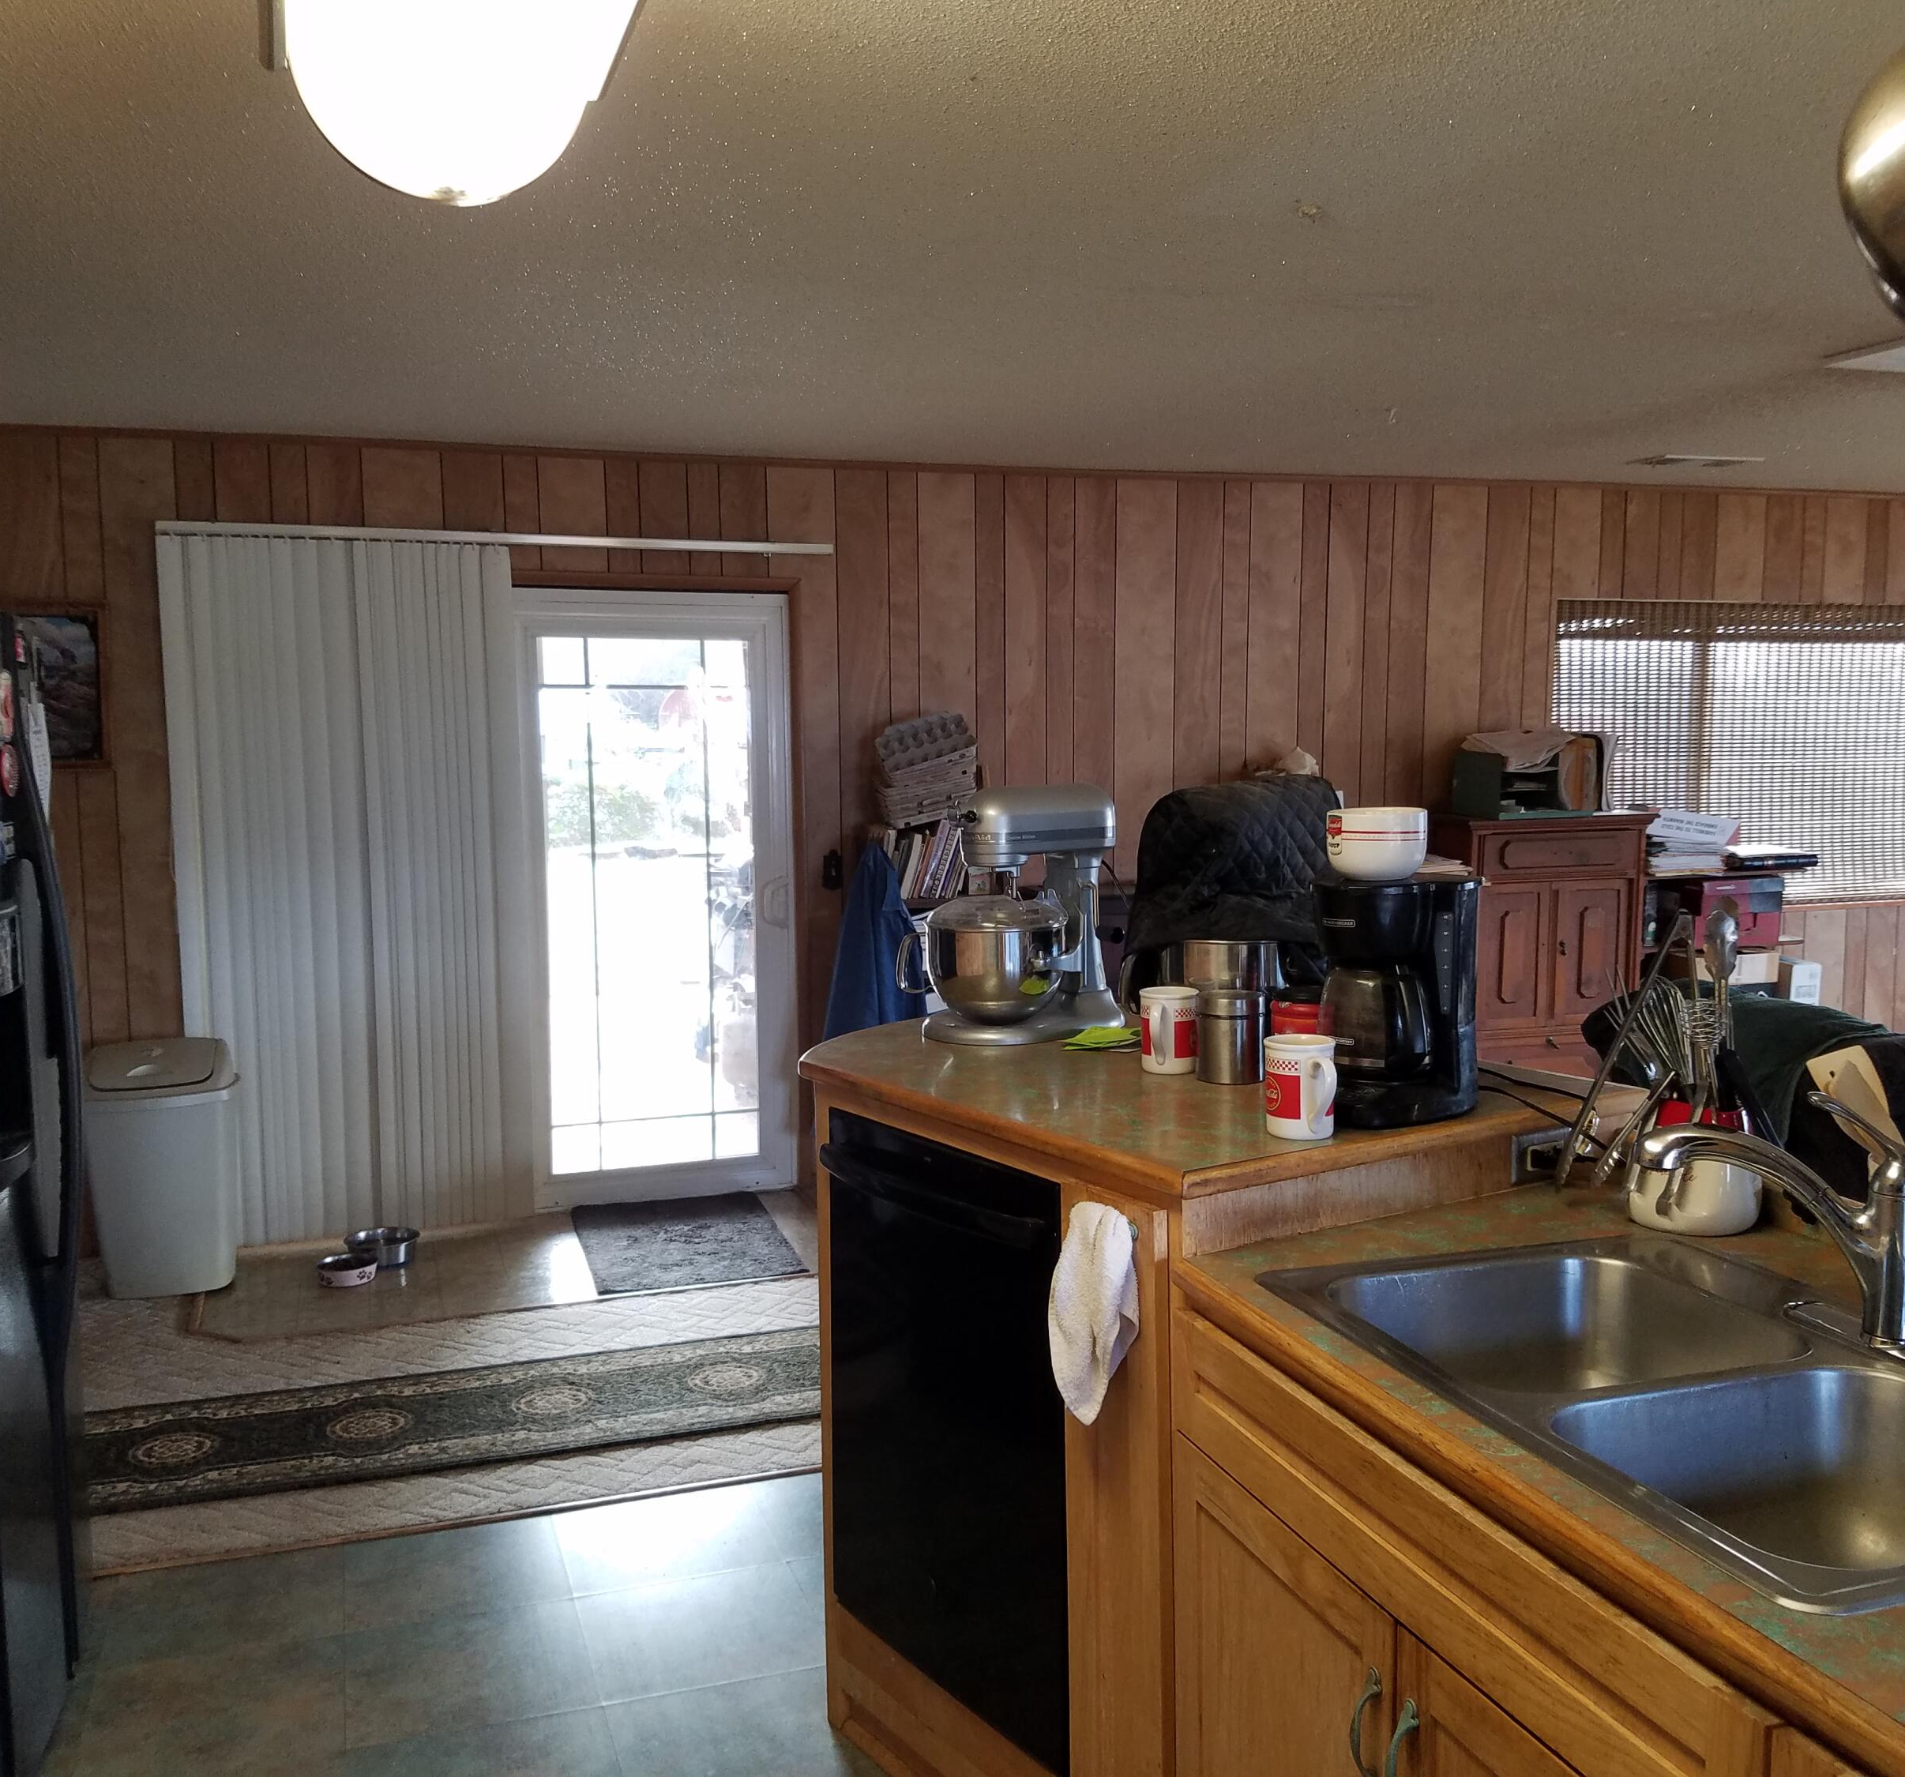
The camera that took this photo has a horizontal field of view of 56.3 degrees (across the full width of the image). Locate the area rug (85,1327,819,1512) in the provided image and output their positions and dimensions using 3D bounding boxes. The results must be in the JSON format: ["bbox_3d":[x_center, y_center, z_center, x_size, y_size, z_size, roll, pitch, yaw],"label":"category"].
[{"bbox_3d":[-1.105,1.222,4.163,2.300,0.012,0.570,-2,7,-18],"label":"area rug"}]

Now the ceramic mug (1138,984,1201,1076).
[{"bbox_3d":[0.324,0.219,2.680,0.087,0.108,0.118,2,7,19],"label":"ceramic mug"}]

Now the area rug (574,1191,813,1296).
[{"bbox_3d":[-0.827,1.069,5.467,0.597,0.014,0.856,-2,7,-17],"label":"area rug"}]

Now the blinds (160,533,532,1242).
[{"bbox_3d":[-1.796,0.011,5.341,0.990,2.100,0.100,-2,7,-19],"label":"blinds"}]

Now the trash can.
[{"bbox_3d":[-2.230,0.800,5.058,0.420,0.650,0.320,-2,7,-19],"label":"trash can"}]

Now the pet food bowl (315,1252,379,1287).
[{"bbox_3d":[-1.732,1.096,5.098,0.170,0.050,0.170,-2,7,-19],"label":"pet food bowl"}]

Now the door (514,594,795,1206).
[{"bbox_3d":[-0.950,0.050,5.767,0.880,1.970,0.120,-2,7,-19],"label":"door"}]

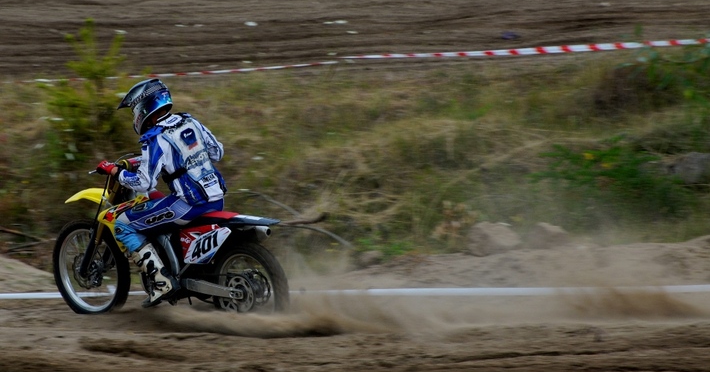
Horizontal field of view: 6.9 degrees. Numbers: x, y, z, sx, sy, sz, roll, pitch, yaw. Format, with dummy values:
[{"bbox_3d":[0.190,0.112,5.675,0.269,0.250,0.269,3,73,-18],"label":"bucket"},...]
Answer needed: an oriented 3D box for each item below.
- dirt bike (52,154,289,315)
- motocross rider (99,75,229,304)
[{"bbox_3d":[-1.242,0.389,39.011,2.165,1.180,0.820,7,14,43],"label":"dirt bike"},{"bbox_3d":[-1.185,0.043,38.883,0.850,1.540,0.810,7,14,43],"label":"motocross rider"}]

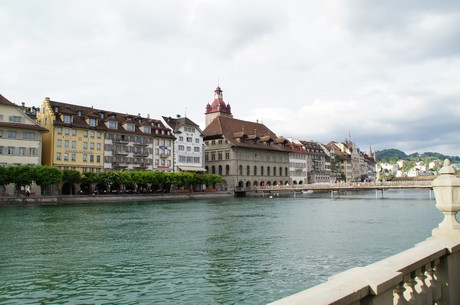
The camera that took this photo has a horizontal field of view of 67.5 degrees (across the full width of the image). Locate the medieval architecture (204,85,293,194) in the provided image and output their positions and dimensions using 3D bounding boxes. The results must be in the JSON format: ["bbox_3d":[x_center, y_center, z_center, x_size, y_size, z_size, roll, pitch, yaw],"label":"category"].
[{"bbox_3d":[3.139,-5.451,113.361,24.350,35.350,22.500,5,-6,-44],"label":"medieval architecture"}]

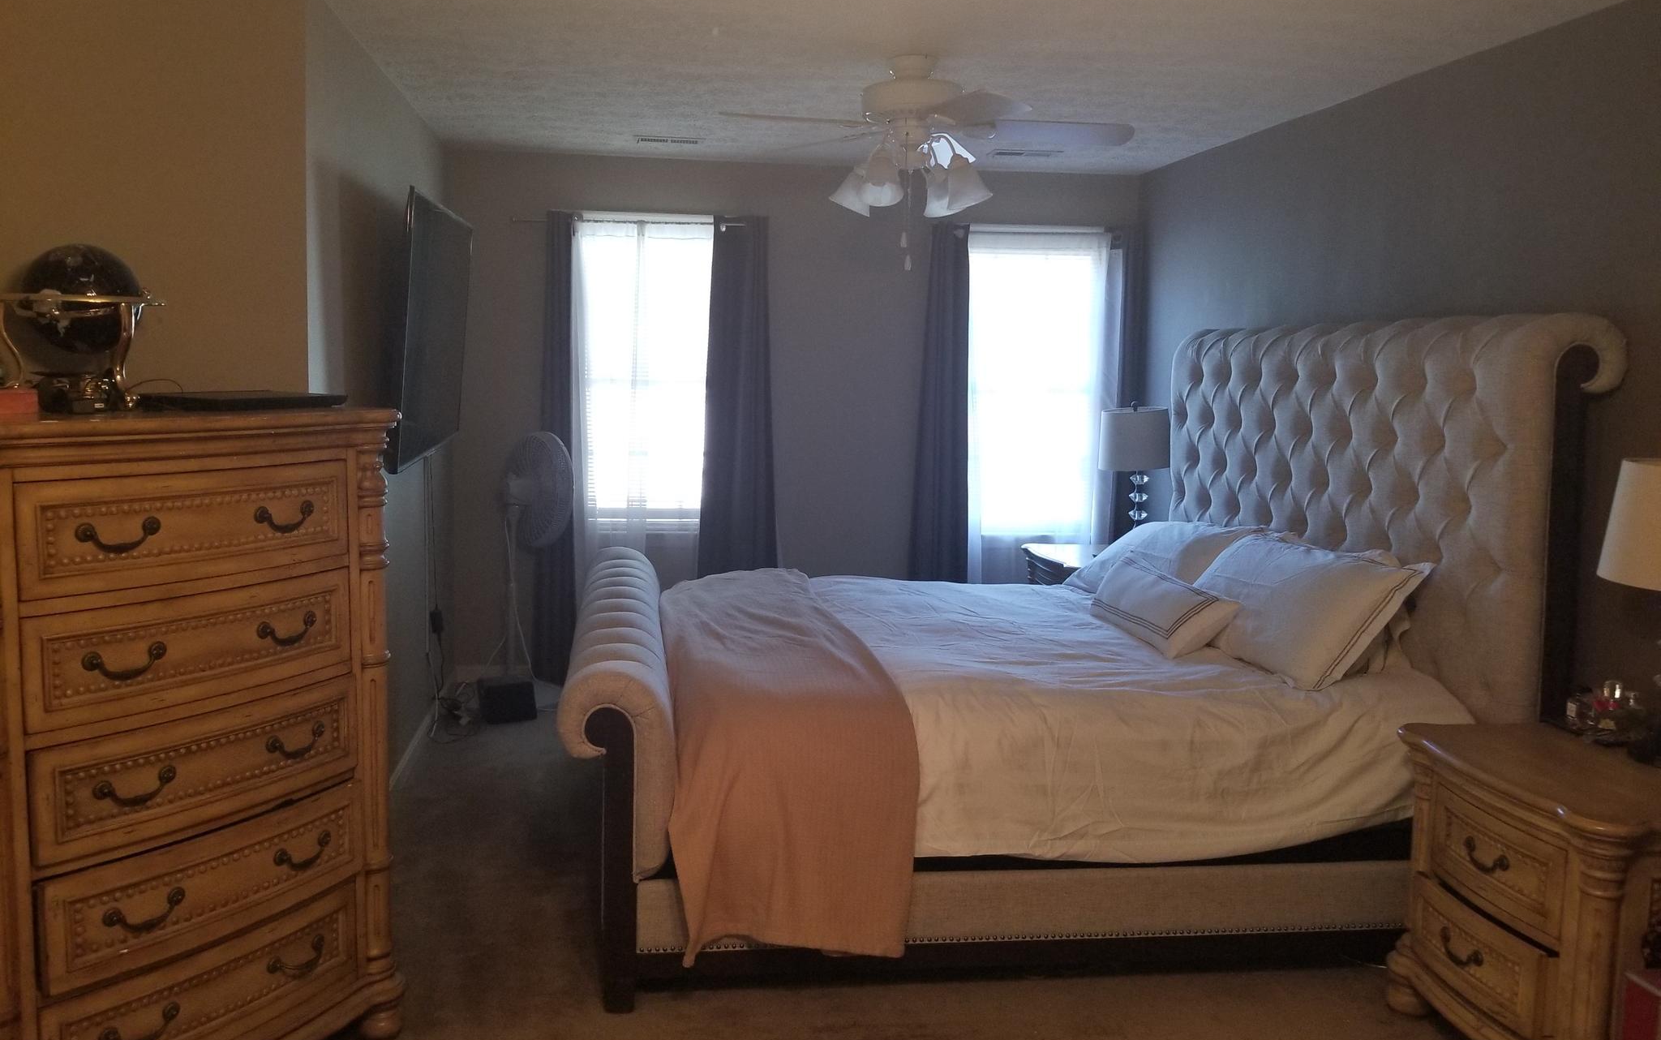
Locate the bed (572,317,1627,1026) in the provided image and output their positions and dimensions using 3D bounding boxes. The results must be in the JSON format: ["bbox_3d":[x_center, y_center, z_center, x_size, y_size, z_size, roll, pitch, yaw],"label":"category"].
[{"bbox_3d":[0.516,0.192,3.917,2.540,1.650,2.000,0,7,-8],"label":"bed"}]

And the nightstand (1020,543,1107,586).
[{"bbox_3d":[1.186,0.498,5.476,0.540,0.690,0.660,0,7,-9],"label":"nightstand"}]

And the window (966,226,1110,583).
[{"bbox_3d":[0.965,-0.621,6.026,0.690,1.550,0.100,0,7,-9],"label":"window"}]

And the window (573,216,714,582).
[{"bbox_3d":[-0.857,-0.619,5.734,0.650,1.550,0.100,0,7,-9],"label":"window"}]

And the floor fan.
[{"bbox_3d":[-1.324,0.212,5.365,0.420,1.190,0.480,-4,8,-35],"label":"floor fan"}]

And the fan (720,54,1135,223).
[{"bbox_3d":[0.282,-1.194,3.927,1.300,0.490,1.300,0,7,-9],"label":"fan"}]

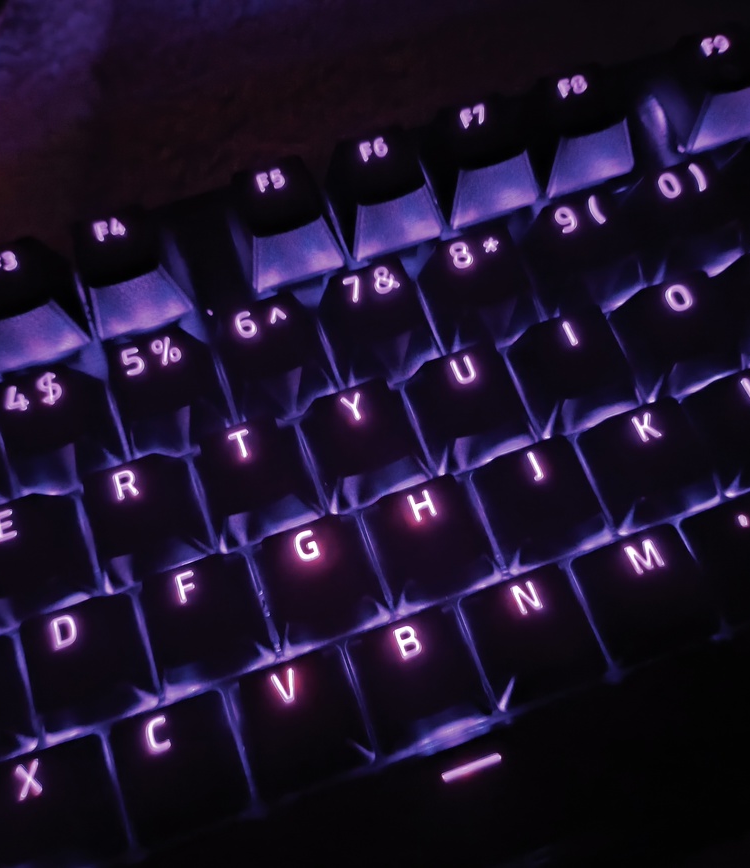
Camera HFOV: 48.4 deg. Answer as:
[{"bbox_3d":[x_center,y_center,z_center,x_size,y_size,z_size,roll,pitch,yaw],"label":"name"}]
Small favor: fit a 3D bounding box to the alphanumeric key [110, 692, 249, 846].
[{"bbox_3d":[-0.030,0.049,0.123,0.018,0.009,0.018,-19,73,-5],"label":"alphanumeric key"}]

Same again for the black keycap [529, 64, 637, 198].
[{"bbox_3d":[0.038,-0.057,0.154,0.018,0.011,0.018,-19,73,-5],"label":"black keycap"}]

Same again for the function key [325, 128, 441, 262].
[{"bbox_3d":[0.002,-0.045,0.150,0.018,0.011,0.018,-19,72,-6],"label":"function key"}]

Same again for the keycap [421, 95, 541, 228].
[{"bbox_3d":[0.019,-0.051,0.153,0.018,0.011,0.018,-19,73,-5],"label":"keycap"}]

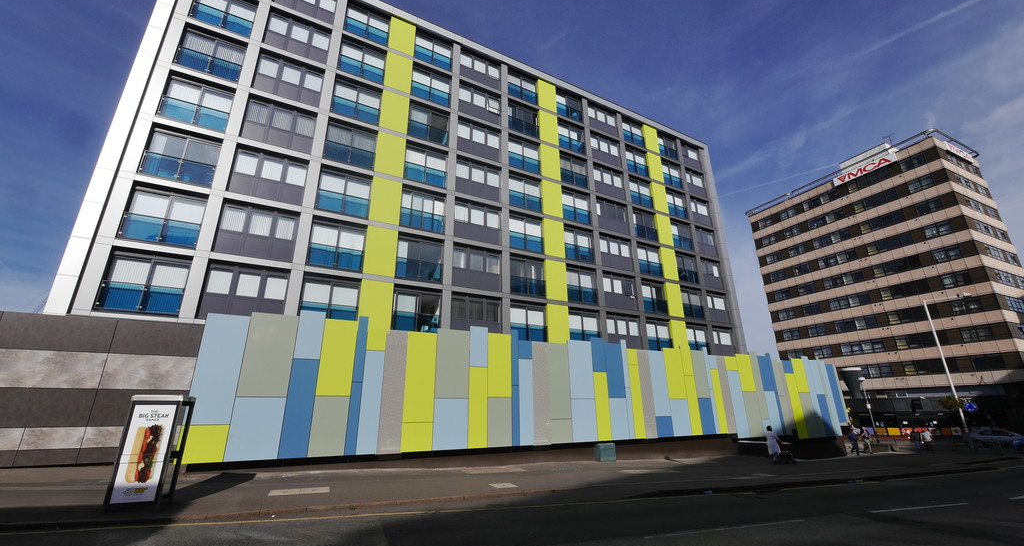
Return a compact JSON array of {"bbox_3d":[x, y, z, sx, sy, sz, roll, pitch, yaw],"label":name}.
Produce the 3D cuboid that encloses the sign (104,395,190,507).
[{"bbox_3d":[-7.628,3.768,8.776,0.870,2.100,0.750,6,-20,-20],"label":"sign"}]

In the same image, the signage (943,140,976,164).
[{"bbox_3d":[48.509,-12.945,45.041,6.315,1.150,0.250,8,-21,-25],"label":"signage"}]

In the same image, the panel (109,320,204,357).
[{"bbox_3d":[-10.615,1.994,12.480,2.072,0.978,0.080,9,-21,-28],"label":"panel"}]

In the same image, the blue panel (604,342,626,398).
[{"bbox_3d":[5.413,5.104,21.724,1.160,2.780,0.050,10,-22,-27],"label":"blue panel"}]

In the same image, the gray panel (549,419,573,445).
[{"bbox_3d":[2.160,6.909,18.046,1.165,0.977,0.080,9,-21,-28],"label":"gray panel"}]

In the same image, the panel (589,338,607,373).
[{"bbox_3d":[4.273,4.057,20.456,0.845,1.650,0.080,9,-21,-28],"label":"panel"}]

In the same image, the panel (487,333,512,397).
[{"bbox_3d":[-0.512,3.900,17.519,1.118,2.623,0.080,9,-21,-28],"label":"panel"}]

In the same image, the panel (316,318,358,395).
[{"bbox_3d":[-6.182,2.996,14.724,1.125,2.646,0.080,9,-21,-28],"label":"panel"}]

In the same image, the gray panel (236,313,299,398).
[{"bbox_3d":[-8.443,2.845,14.431,1.483,2.850,0.050,10,-22,-27],"label":"gray panel"}]

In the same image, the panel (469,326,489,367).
[{"bbox_3d":[-1.447,3.239,18.130,0.847,1.751,0.080,9,-22,-27],"label":"panel"}]

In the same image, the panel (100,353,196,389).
[{"bbox_3d":[-11.021,3.037,12.649,2.150,1.029,0.080,9,-22,-27],"label":"panel"}]

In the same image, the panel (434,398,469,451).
[{"bbox_3d":[-2.437,6.049,16.565,1.469,1.901,0.080,9,-22,-27],"label":"panel"}]

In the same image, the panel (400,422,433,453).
[{"bbox_3d":[-3.440,5.980,15.079,1.147,0.985,0.080,9,-21,-28],"label":"panel"}]

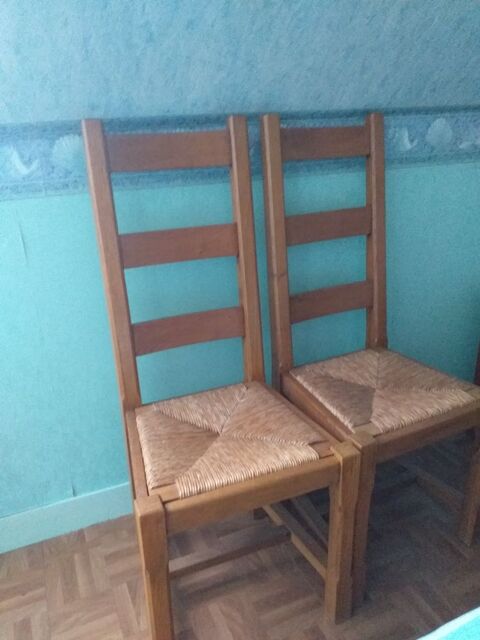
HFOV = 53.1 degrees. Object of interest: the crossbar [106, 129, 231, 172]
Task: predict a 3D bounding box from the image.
[{"bbox_3d":[-0.164,-0.398,1.137,0.293,0.081,0.029,-9,14,-19],"label":"crossbar"}]

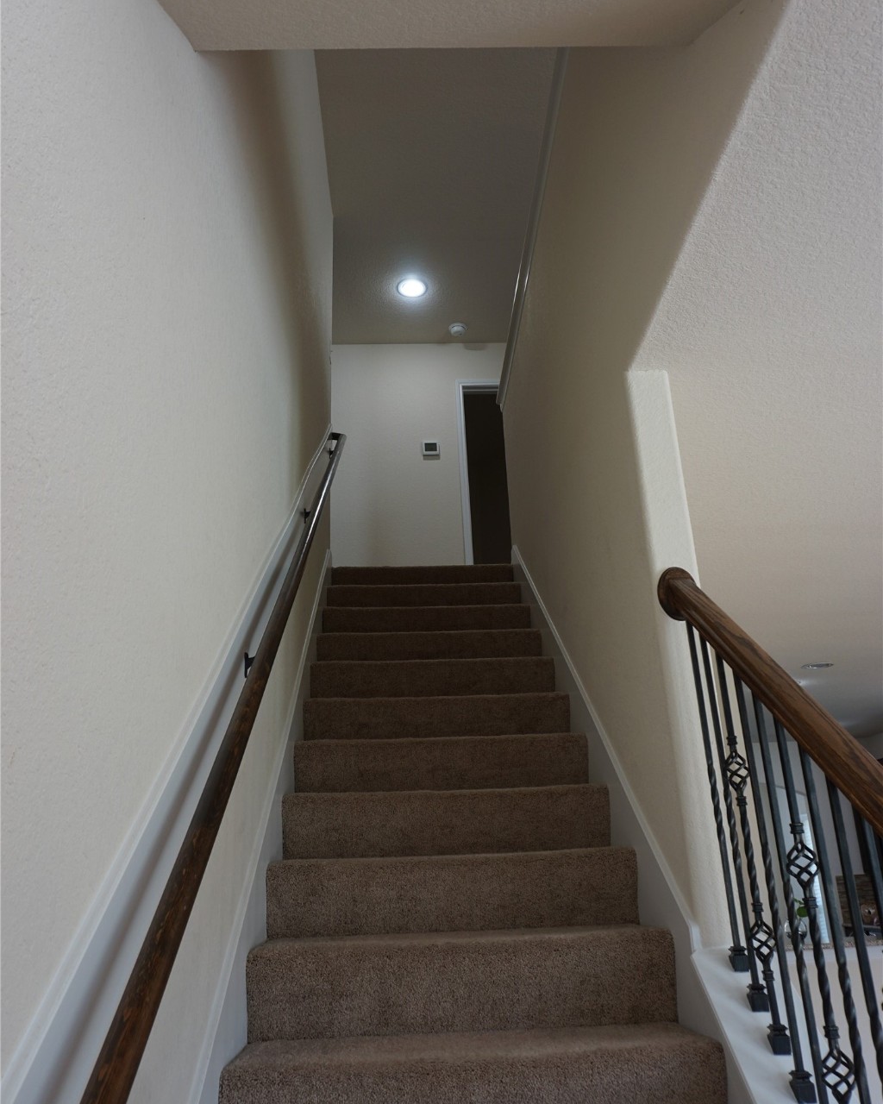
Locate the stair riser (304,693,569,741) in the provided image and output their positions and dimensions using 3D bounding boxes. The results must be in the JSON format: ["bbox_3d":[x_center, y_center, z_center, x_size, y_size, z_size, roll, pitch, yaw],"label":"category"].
[{"bbox_3d":[-0.013,0.633,3.274,0.985,0.180,0.070,-1,-20,-3],"label":"stair riser"}]

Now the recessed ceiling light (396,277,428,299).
[{"bbox_3d":[-0.211,-1.915,6.414,0.215,0.040,0.215,-1,-20,-3],"label":"recessed ceiling light"}]

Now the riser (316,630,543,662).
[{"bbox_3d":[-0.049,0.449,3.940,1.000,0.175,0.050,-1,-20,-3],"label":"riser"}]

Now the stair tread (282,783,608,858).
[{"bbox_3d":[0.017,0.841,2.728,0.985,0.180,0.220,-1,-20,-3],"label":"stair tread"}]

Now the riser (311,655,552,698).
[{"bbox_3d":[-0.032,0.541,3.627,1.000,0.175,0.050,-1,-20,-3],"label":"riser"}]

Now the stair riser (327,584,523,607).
[{"bbox_3d":[-0.079,0.268,4.507,0.985,0.180,0.070,-1,-20,-3],"label":"stair riser"}]

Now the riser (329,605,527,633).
[{"bbox_3d":[-0.062,0.359,4.199,0.985,0.180,0.070,-1,-20,-3],"label":"riser"}]

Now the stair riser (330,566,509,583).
[{"bbox_3d":[-0.095,0.176,4.815,0.985,0.180,0.070,-1,-20,-3],"label":"stair riser"}]

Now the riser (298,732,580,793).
[{"bbox_3d":[0.003,0.724,2.966,0.985,0.180,0.070,-1,-20,-3],"label":"riser"}]

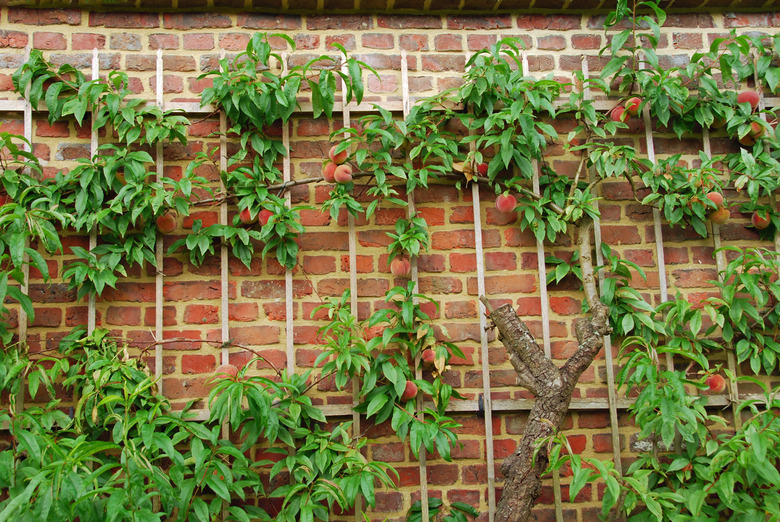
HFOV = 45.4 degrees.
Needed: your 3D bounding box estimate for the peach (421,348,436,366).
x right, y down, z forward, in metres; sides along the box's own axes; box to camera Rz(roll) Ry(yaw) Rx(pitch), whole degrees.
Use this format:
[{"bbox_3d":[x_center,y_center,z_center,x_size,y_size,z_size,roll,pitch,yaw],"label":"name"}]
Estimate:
[{"bbox_3d":[0.120,0.294,2.845,0.050,0.051,0.050,-1,-11,-6],"label":"peach"}]

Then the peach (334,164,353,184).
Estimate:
[{"bbox_3d":[-0.142,-0.269,2.898,0.057,0.059,0.057,-1,-11,-6],"label":"peach"}]

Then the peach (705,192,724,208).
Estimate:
[{"bbox_3d":[1.042,-0.193,2.997,0.060,0.058,0.060,-1,-11,-6],"label":"peach"}]

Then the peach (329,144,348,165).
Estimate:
[{"bbox_3d":[-0.158,-0.328,2.876,0.059,0.060,0.059,-2,-10,-5],"label":"peach"}]

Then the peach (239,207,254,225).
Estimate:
[{"bbox_3d":[-0.430,-0.140,2.835,0.056,0.056,0.056,-1,-11,-6],"label":"peach"}]

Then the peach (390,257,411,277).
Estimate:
[{"bbox_3d":[0.033,0.018,2.857,0.061,0.061,0.061,-2,-10,-5],"label":"peach"}]

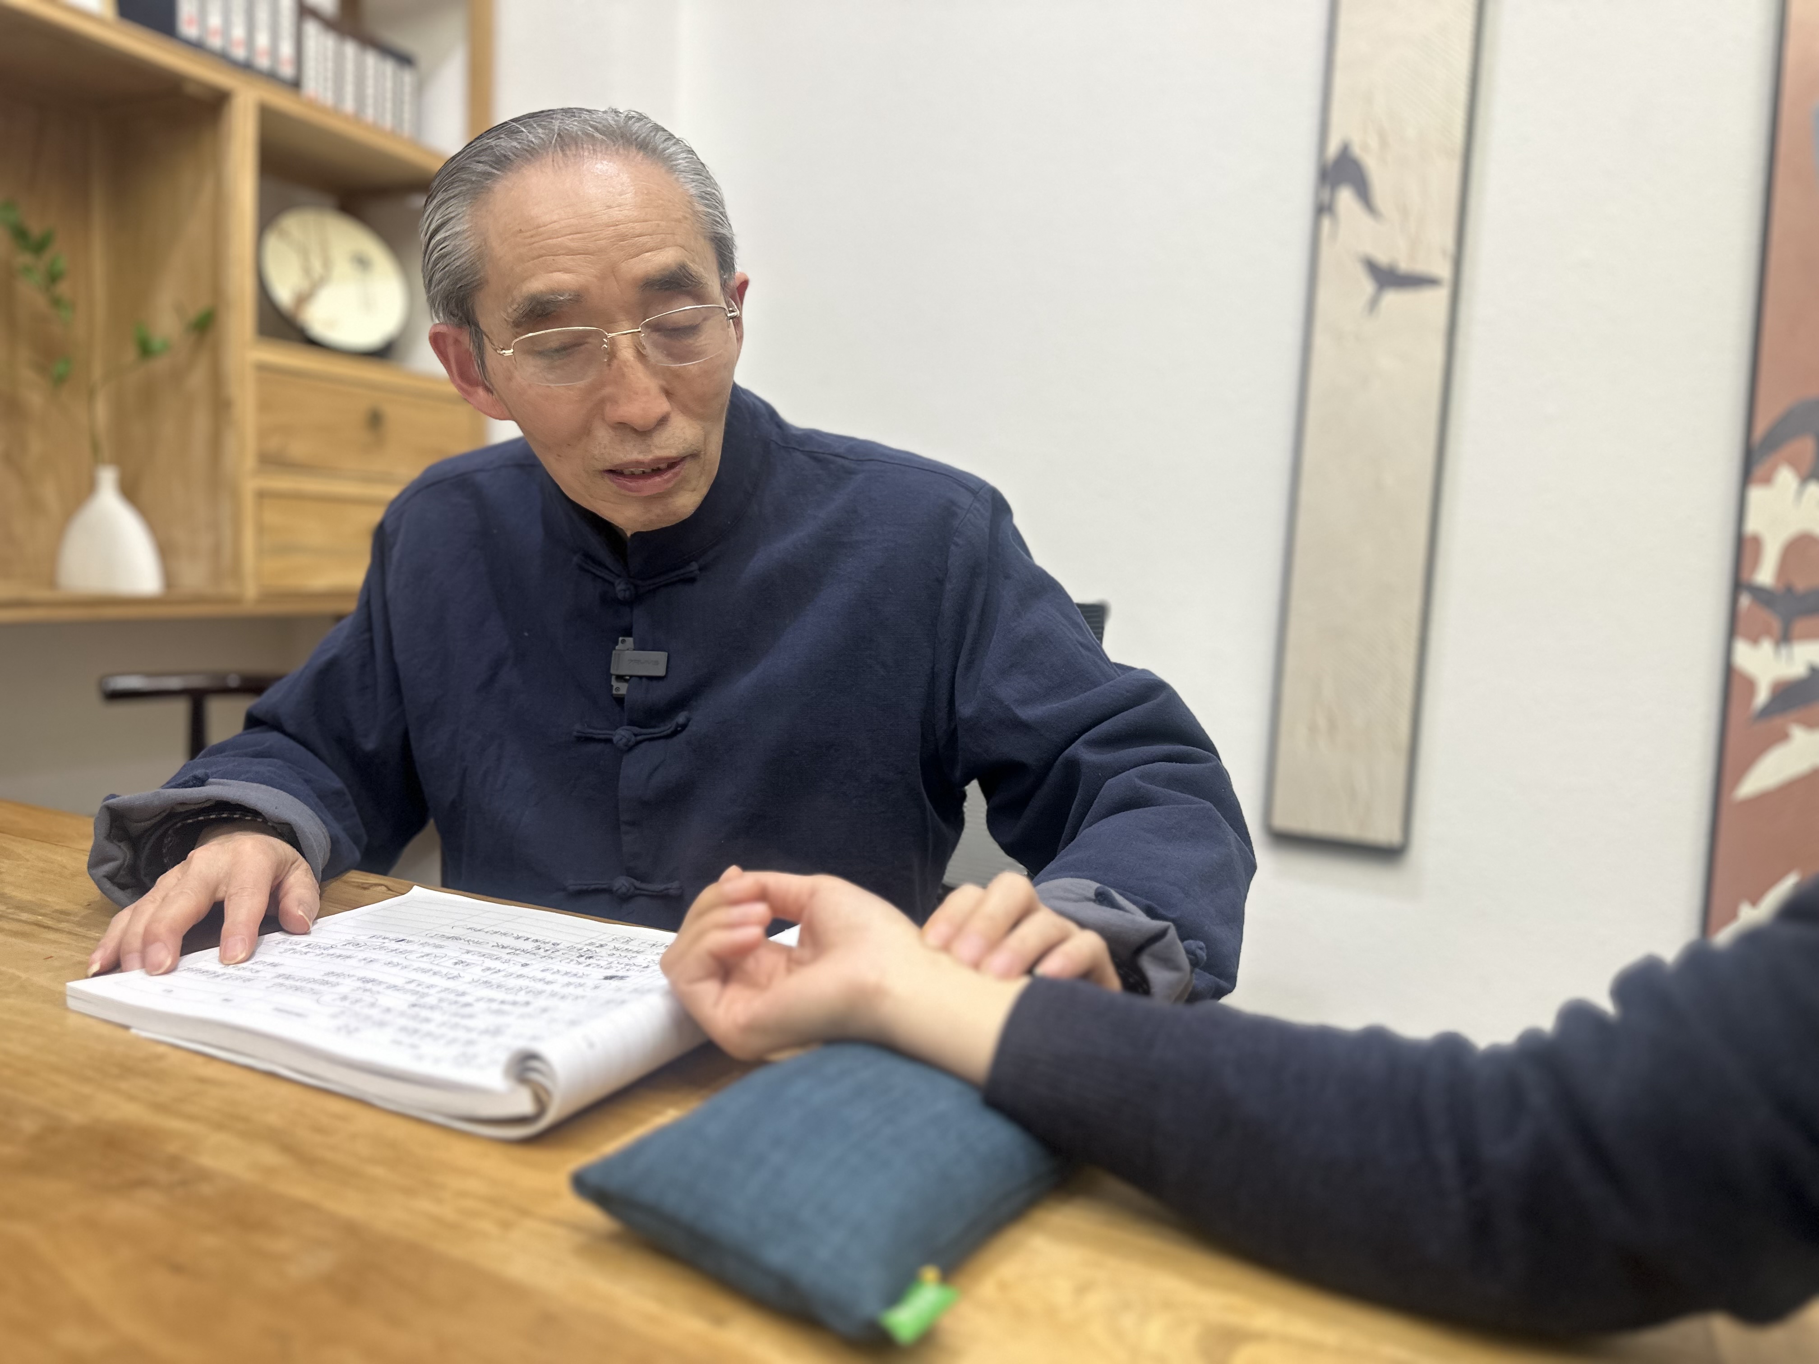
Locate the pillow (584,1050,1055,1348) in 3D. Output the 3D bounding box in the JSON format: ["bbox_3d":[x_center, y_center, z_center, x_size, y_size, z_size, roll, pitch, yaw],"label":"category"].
[{"bbox_3d":[-0.031,0.183,0.482,0.142,0.047,0.138,7,7,34],"label":"pillow"}]

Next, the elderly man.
[{"bbox_3d":[-0.127,0.282,0.913,0.680,1.260,0.660,4,6,12],"label":"elderly man"}]

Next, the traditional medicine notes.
[{"bbox_3d":[-0.249,0.158,0.687,0.305,0.036,0.229,5,6,25],"label":"traditional medicine notes"}]

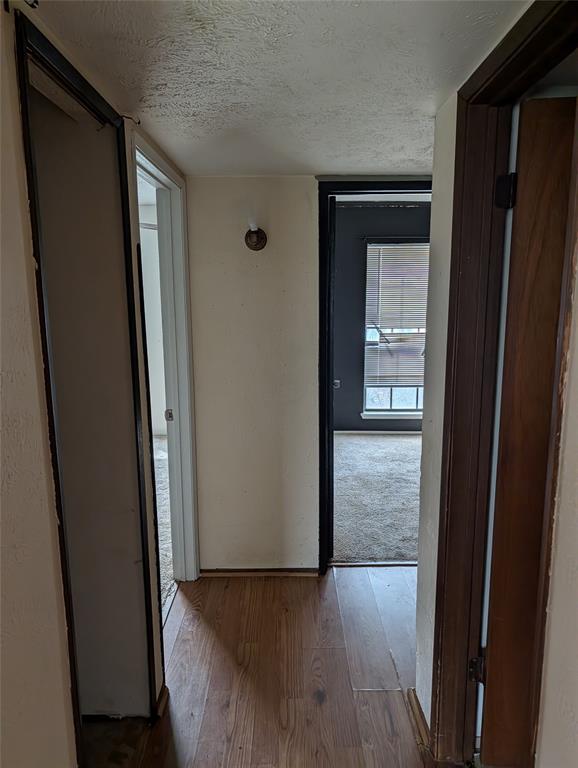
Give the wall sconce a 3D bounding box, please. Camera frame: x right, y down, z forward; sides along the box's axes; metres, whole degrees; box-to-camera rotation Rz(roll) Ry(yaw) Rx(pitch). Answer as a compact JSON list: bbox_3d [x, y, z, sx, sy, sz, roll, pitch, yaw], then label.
[{"bbox_3d":[-0.163,-0.722,2.633,0.112,0.120,0.100,0,9,0],"label":"wall sconce"}]

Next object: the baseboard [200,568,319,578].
[{"bbox_3d":[-0.164,1.051,2.969,0.655,0.042,0.022,0,9,0],"label":"baseboard"}]

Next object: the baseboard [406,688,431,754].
[{"bbox_3d":[0.473,1.218,1.942,0.024,0.042,0.260,0,9,0],"label":"baseboard"}]

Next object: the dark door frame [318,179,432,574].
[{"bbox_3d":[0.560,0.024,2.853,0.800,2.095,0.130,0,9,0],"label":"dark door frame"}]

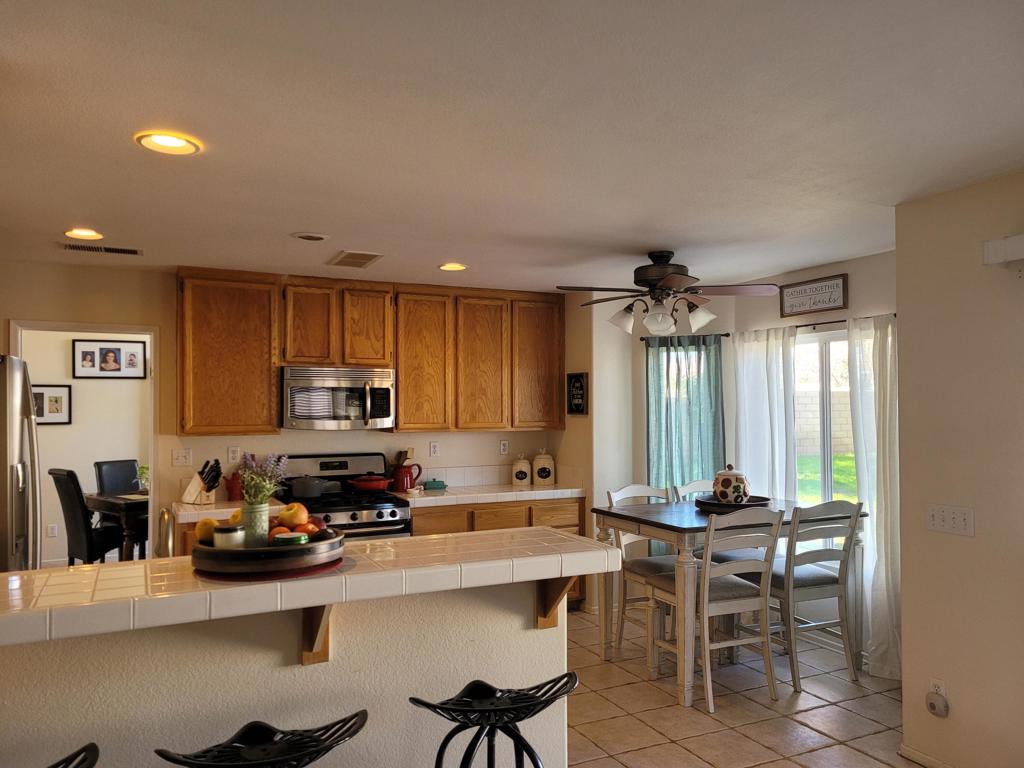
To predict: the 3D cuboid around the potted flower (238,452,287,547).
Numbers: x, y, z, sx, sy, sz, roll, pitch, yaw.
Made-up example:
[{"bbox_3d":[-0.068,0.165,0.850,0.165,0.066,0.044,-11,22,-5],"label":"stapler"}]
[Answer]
[{"bbox_3d":[-0.782,0.373,2.400,0.155,0.305,0.155,1,-1,-26],"label":"potted flower"}]

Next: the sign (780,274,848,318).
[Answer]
[{"bbox_3d":[1.907,-0.554,4.897,0.025,0.214,0.532,1,-2,-27],"label":"sign"}]

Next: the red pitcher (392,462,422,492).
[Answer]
[{"bbox_3d":[-0.794,0.698,5.758,0.216,0.209,0.156,0,-2,-14],"label":"red pitcher"}]

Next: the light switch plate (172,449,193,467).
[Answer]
[{"bbox_3d":[-2.191,0.491,5.117,0.117,0.116,0.010,1,-2,-26],"label":"light switch plate"}]

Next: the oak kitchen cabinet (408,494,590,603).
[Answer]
[{"bbox_3d":[-0.200,1.280,5.858,1.429,0.837,0.584,1,-2,-27],"label":"oak kitchen cabinet"}]

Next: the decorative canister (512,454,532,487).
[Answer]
[{"bbox_3d":[0.079,0.687,6.233,0.144,0.254,0.137,0,-1,1],"label":"decorative canister"}]

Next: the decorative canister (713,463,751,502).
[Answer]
[{"bbox_3d":[1.333,0.622,4.670,0.230,0.265,0.230,1,-1,-26],"label":"decorative canister"}]

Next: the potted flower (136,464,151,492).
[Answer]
[{"bbox_3d":[-3.398,0.871,7.150,0.190,0.260,0.190,1,-1,-26],"label":"potted flower"}]

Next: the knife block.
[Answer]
[{"bbox_3d":[-2.007,0.658,4.941,0.190,0.208,0.120,0,-1,19],"label":"knife block"}]

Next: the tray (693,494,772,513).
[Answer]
[{"bbox_3d":[1.343,0.732,4.661,0.446,0.061,0.446,0,-1,0],"label":"tray"}]

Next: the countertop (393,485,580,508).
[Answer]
[{"bbox_3d":[-0.194,0.834,5.858,1.429,0.059,0.614,1,-2,-27],"label":"countertop"}]

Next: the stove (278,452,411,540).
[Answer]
[{"bbox_3d":[-1.159,1.098,5.196,0.760,1.180,0.720,1,-1,-26],"label":"stove"}]

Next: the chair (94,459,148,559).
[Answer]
[{"bbox_3d":[-3.486,1.231,7.063,0.600,1.000,0.450,-1,-2,41],"label":"chair"}]

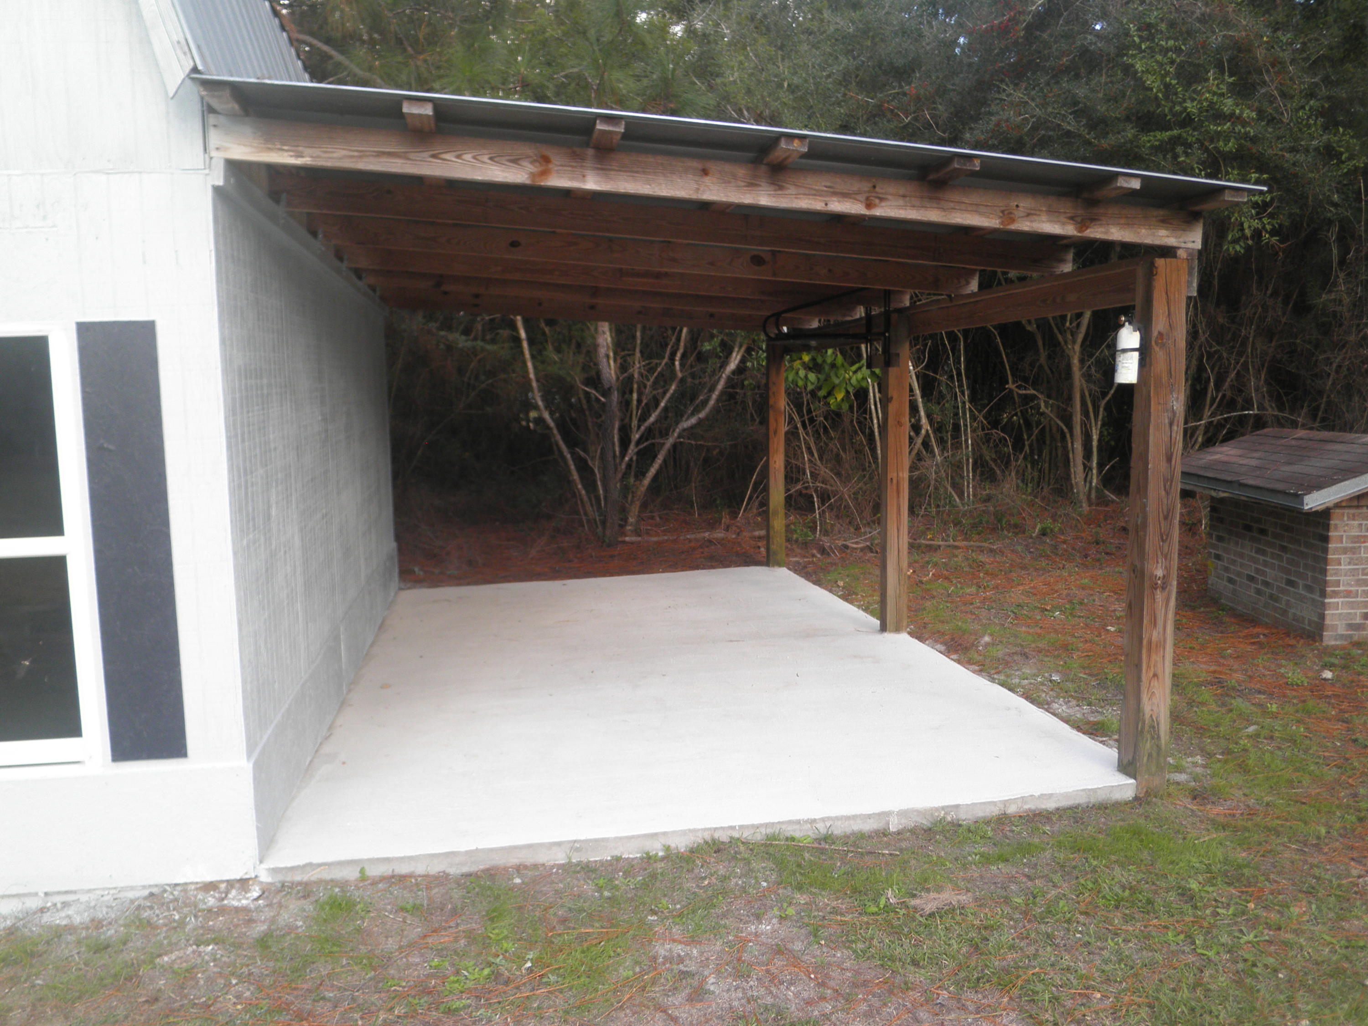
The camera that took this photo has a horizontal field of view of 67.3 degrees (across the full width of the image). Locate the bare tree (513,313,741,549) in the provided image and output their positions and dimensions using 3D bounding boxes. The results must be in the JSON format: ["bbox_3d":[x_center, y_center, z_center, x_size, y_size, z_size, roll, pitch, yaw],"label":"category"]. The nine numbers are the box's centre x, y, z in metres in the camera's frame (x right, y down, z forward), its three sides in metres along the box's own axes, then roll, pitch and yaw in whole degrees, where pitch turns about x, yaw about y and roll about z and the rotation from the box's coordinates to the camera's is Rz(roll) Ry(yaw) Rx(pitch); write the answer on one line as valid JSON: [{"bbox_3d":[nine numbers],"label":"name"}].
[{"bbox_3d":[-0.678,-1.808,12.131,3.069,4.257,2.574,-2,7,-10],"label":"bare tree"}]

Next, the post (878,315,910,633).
[{"bbox_3d":[1.434,-0.252,6.986,0.139,2.163,0.139,-2,7,-10],"label":"post"}]

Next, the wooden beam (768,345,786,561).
[{"bbox_3d":[0.864,-0.554,9.665,0.139,2.163,0.139,-2,7,-10],"label":"wooden beam"}]

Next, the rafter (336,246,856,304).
[{"bbox_3d":[-0.283,-1.498,6.541,3.680,0.138,0.038,2,6,-11],"label":"rafter"}]

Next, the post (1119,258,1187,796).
[{"bbox_3d":[1.948,0.078,4.287,0.139,2.212,0.139,-2,7,-10],"label":"post"}]

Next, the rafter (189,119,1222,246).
[{"bbox_3d":[0.246,-1.179,3.743,3.680,0.138,0.038,2,6,-11],"label":"rafter"}]

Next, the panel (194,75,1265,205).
[{"bbox_3d":[-0.239,-1.614,6.533,3.738,0.025,6.272,2,6,-11],"label":"panel"}]

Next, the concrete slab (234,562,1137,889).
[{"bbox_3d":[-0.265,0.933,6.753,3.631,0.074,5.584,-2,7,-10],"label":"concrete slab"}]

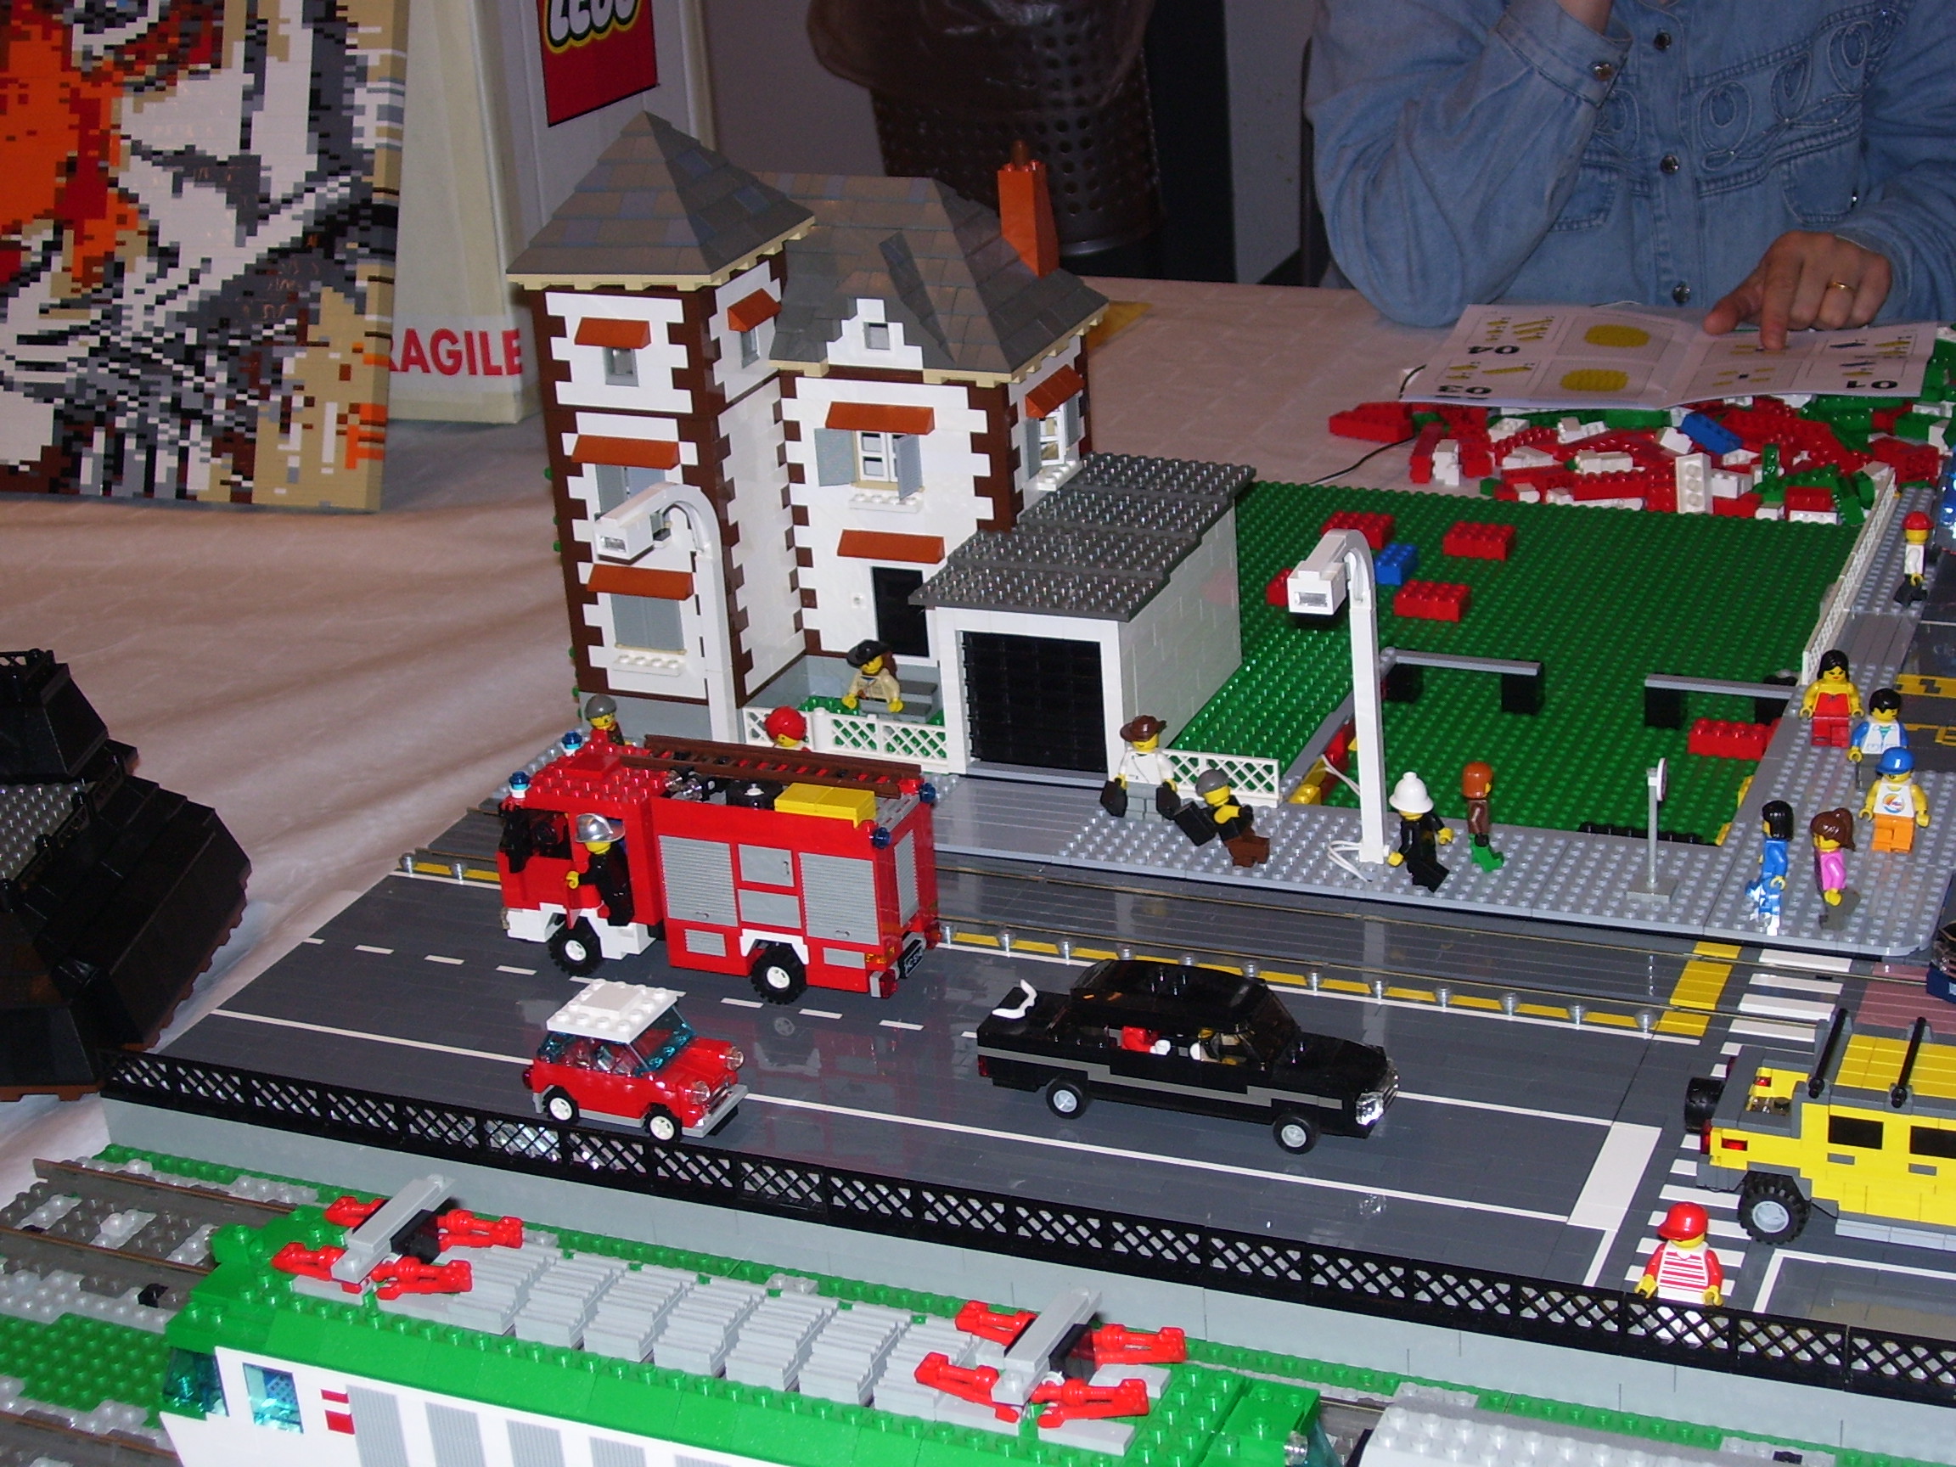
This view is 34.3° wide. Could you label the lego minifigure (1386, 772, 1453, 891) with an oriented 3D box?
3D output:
[{"bbox_3d":[0.167,0.037,1.194,0.023,0.045,0.023,6,25,23],"label":"lego minifigure"}]

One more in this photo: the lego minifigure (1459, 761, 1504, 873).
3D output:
[{"bbox_3d":[0.191,0.031,1.200,0.015,0.042,0.024,2,23,15],"label":"lego minifigure"}]

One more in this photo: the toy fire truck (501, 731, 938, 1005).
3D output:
[{"bbox_3d":[-0.096,0.049,1.175,0.165,0.083,0.050,6,25,23],"label":"toy fire truck"}]

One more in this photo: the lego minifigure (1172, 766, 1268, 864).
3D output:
[{"bbox_3d":[0.094,0.035,1.231,0.031,0.042,0.024,-20,13,31],"label":"lego minifigure"}]

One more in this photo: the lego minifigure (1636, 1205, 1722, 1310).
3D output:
[{"bbox_3d":[0.206,0.159,0.920,0.025,0.043,0.015,6,25,23],"label":"lego minifigure"}]

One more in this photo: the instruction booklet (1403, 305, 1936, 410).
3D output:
[{"bbox_3d":[0.407,-0.225,1.848,0.292,0.018,0.202,4,22,20],"label":"instruction booklet"}]

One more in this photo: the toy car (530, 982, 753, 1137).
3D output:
[{"bbox_3d":[-0.118,0.112,1.091,0.071,0.040,0.034,6,25,23],"label":"toy car"}]

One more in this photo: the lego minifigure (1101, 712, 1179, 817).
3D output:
[{"bbox_3d":[0.066,0.015,1.267,0.033,0.044,0.019,6,25,23],"label":"lego minifigure"}]

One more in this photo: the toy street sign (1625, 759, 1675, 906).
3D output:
[{"bbox_3d":[0.249,0.034,1.165,0.016,0.055,0.016,6,25,23],"label":"toy street sign"}]

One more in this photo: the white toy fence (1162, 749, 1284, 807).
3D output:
[{"bbox_3d":[0.093,0.016,1.283,0.063,0.020,0.008,6,25,23],"label":"white toy fence"}]

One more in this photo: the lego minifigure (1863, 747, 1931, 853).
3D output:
[{"bbox_3d":[0.345,0.025,1.185,0.025,0.042,0.015,6,25,23],"label":"lego minifigure"}]

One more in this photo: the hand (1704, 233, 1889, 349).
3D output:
[{"bbox_3d":[0.491,-0.269,1.868,0.102,0.063,0.110,8,26,28],"label":"hand"}]

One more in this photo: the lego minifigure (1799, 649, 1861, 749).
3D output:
[{"bbox_3d":[0.346,-0.015,1.280,0.025,0.042,0.015,4,24,19],"label":"lego minifigure"}]

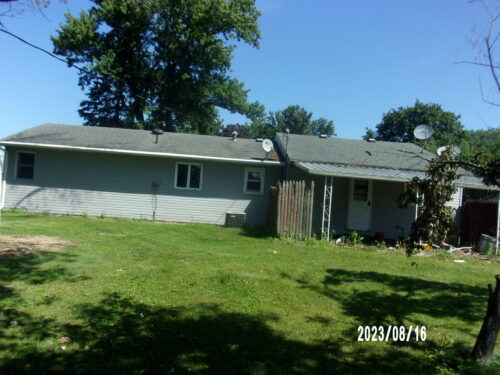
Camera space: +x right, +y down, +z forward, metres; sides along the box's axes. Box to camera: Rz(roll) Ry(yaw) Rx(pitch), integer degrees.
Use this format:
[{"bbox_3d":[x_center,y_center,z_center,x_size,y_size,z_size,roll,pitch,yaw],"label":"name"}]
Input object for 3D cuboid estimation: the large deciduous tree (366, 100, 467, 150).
[{"bbox_3d":[16.962,-3.110,42.000,10.600,11.800,10.300,4,0,0],"label":"large deciduous tree"}]

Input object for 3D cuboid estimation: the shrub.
[{"bbox_3d":[3.470,1.651,13.300,0.570,0.440,0.500,4,0,0],"label":"shrub"}]

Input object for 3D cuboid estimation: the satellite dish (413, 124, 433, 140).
[{"bbox_3d":[8.190,-2.611,19.200,0.920,0.760,0.400,4,0,-5],"label":"satellite dish"}]

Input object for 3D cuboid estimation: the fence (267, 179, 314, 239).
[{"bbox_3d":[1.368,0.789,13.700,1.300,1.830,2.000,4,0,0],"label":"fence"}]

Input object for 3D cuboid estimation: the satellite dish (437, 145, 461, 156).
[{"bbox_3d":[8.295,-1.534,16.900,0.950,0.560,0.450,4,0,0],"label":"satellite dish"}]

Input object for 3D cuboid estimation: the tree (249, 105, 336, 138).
[{"bbox_3d":[4.349,-3.652,45.000,9.800,11.100,9.500,4,0,0],"label":"tree"}]

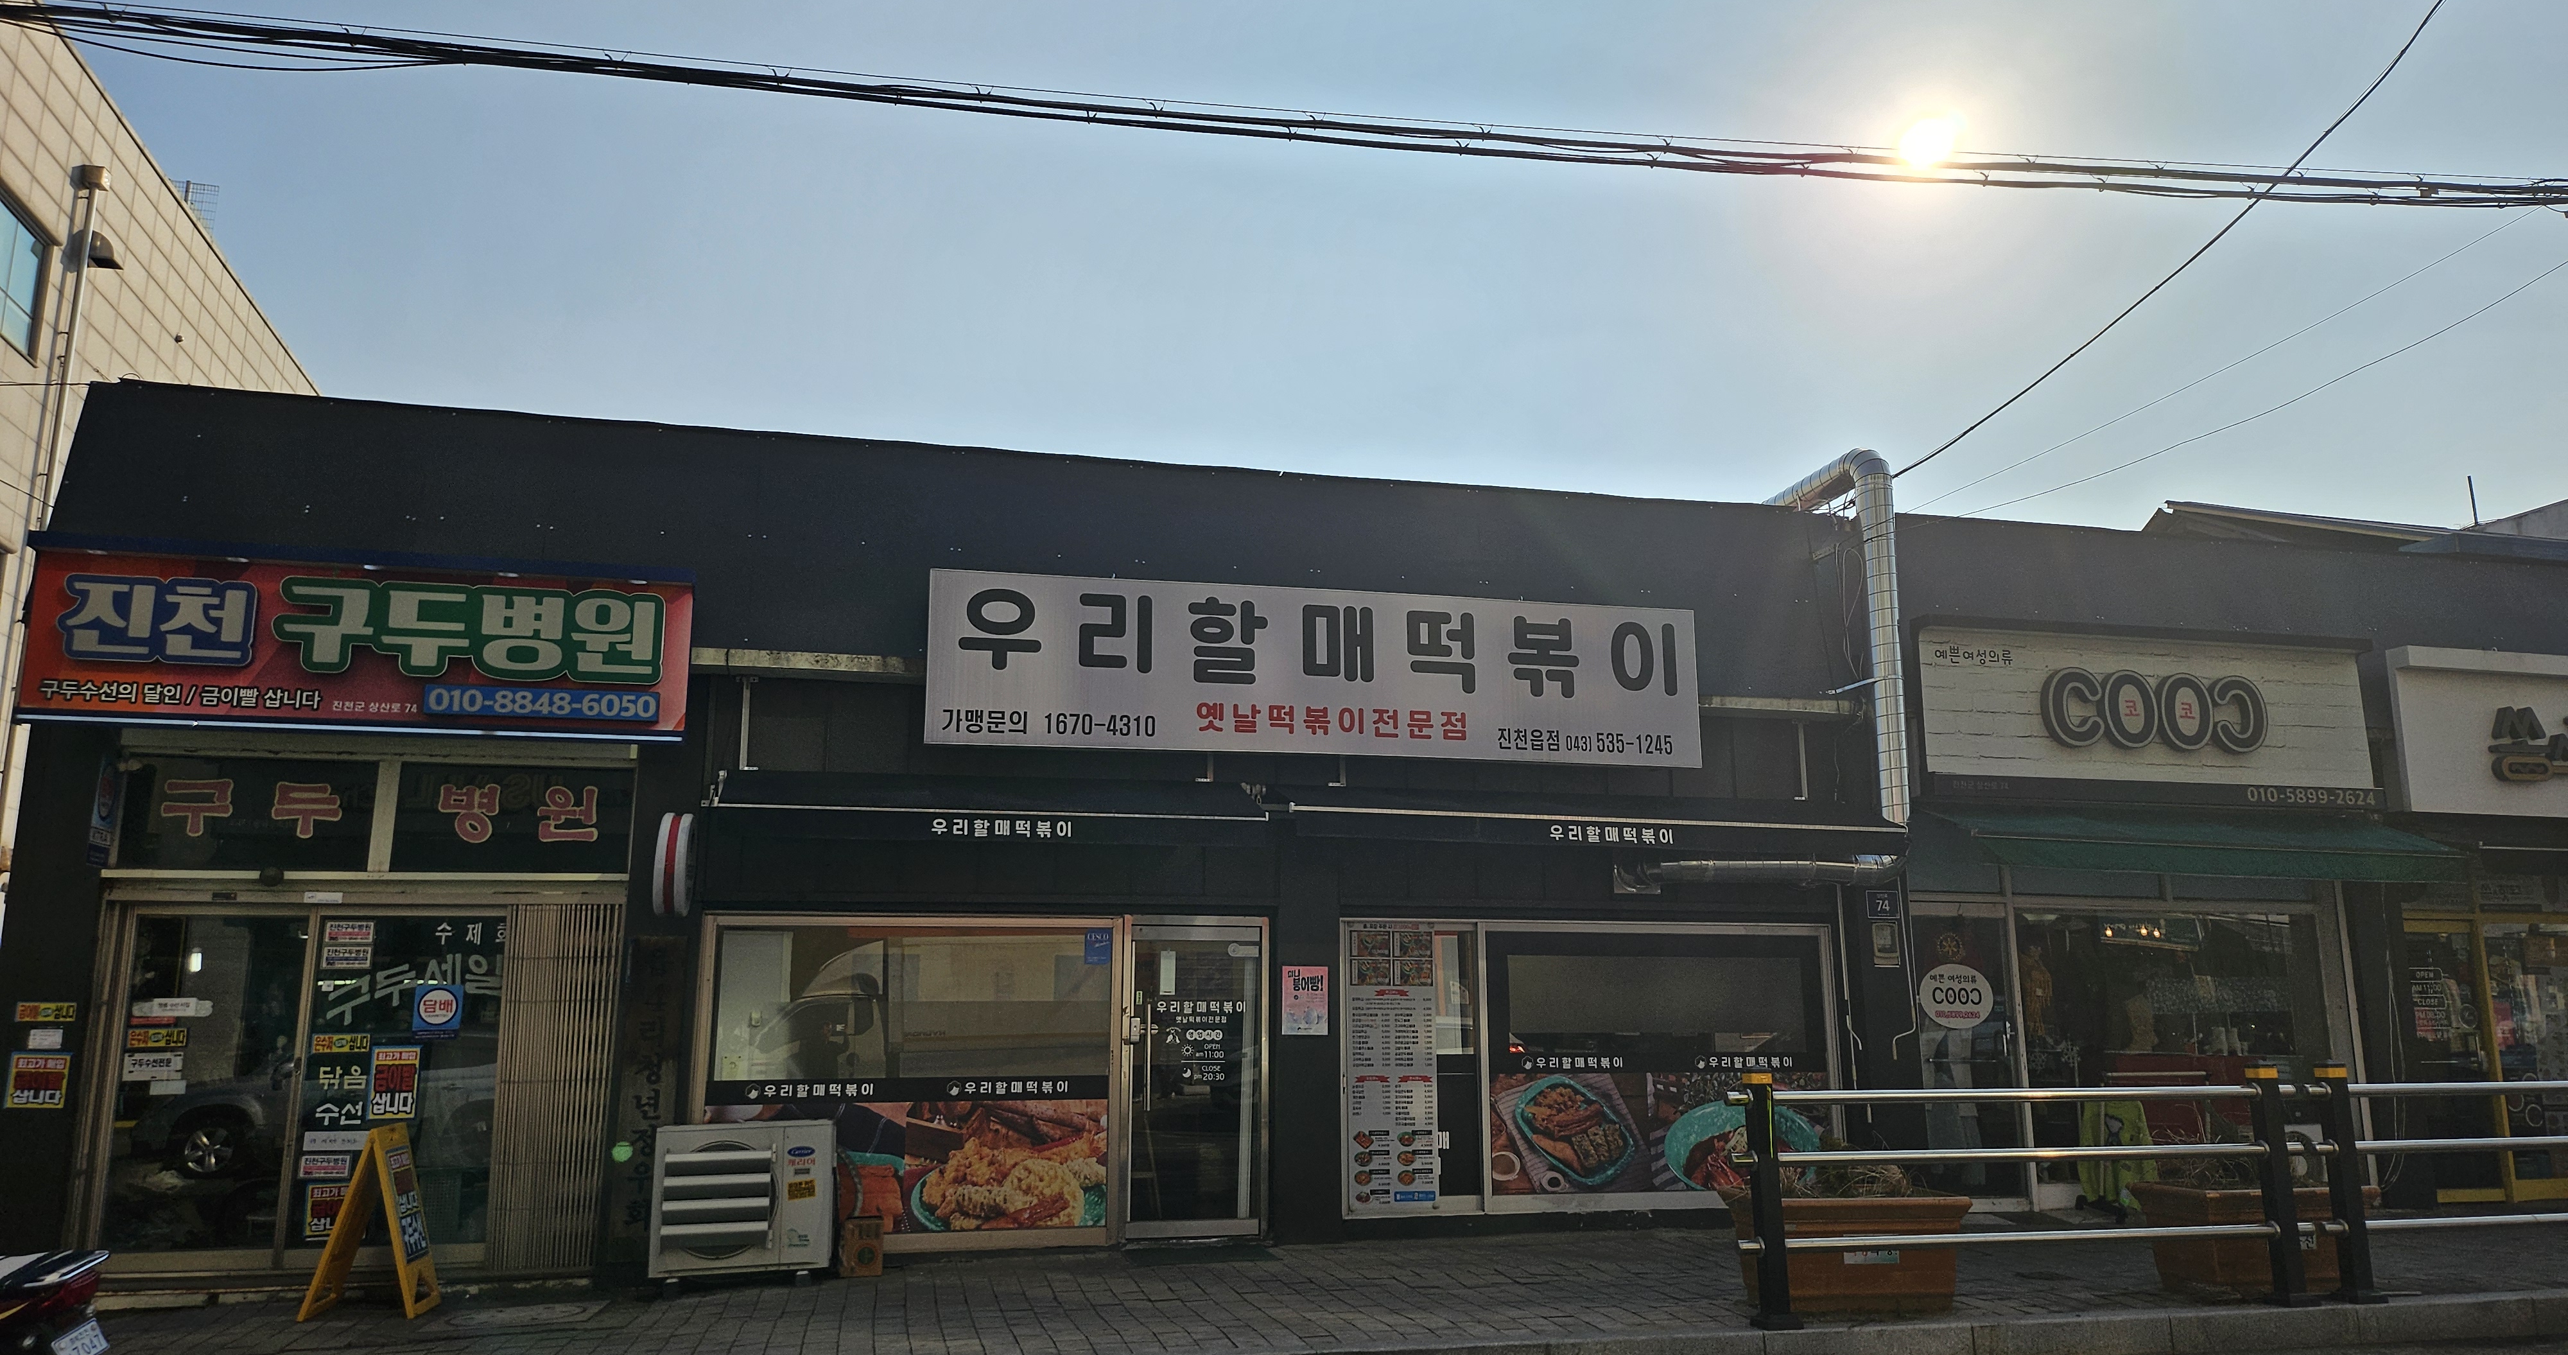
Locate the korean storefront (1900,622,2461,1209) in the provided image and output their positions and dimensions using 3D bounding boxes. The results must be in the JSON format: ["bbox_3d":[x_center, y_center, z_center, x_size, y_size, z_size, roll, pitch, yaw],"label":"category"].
[{"bbox_3d":[6.222,1.697,12.410,3.900,4.000,1.100,3,-11,-14],"label":"korean storefront"}]

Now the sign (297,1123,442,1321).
[{"bbox_3d":[-4.401,2.639,8.684,0.490,0.867,0.540,2,-11,-11],"label":"sign"}]

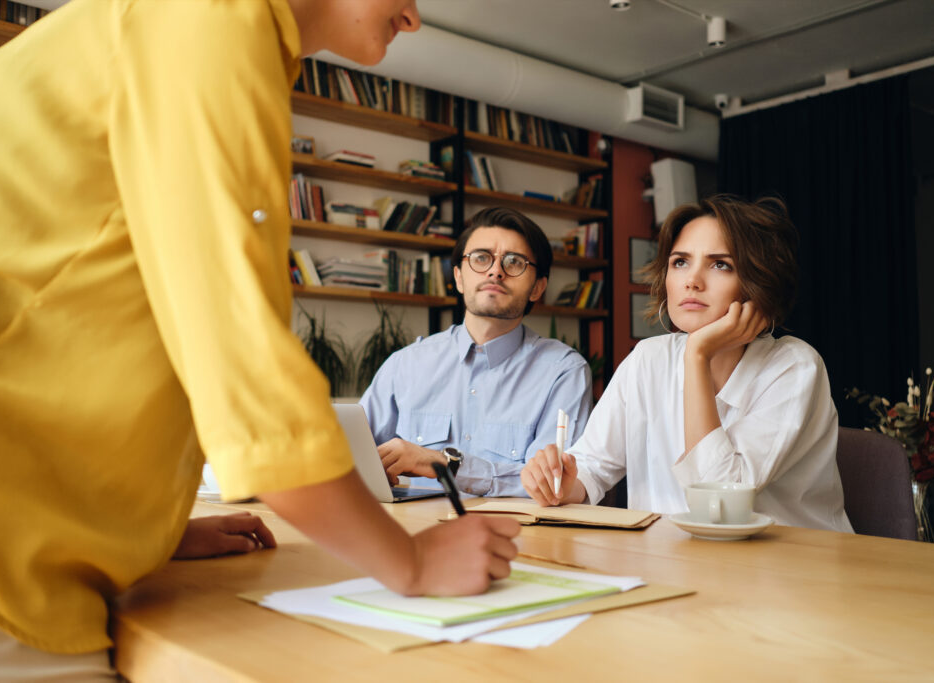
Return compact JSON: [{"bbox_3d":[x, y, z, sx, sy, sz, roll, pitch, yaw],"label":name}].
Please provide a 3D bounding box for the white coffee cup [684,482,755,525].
[{"bbox_3d":[0.349,0.231,1.375,0.096,0.058,0.117,-1,-3,19],"label":"white coffee cup"}]

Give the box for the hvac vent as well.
[{"bbox_3d":[1.183,-1.470,6.270,0.420,0.217,0.140,3,-4,-40],"label":"hvac vent"}]

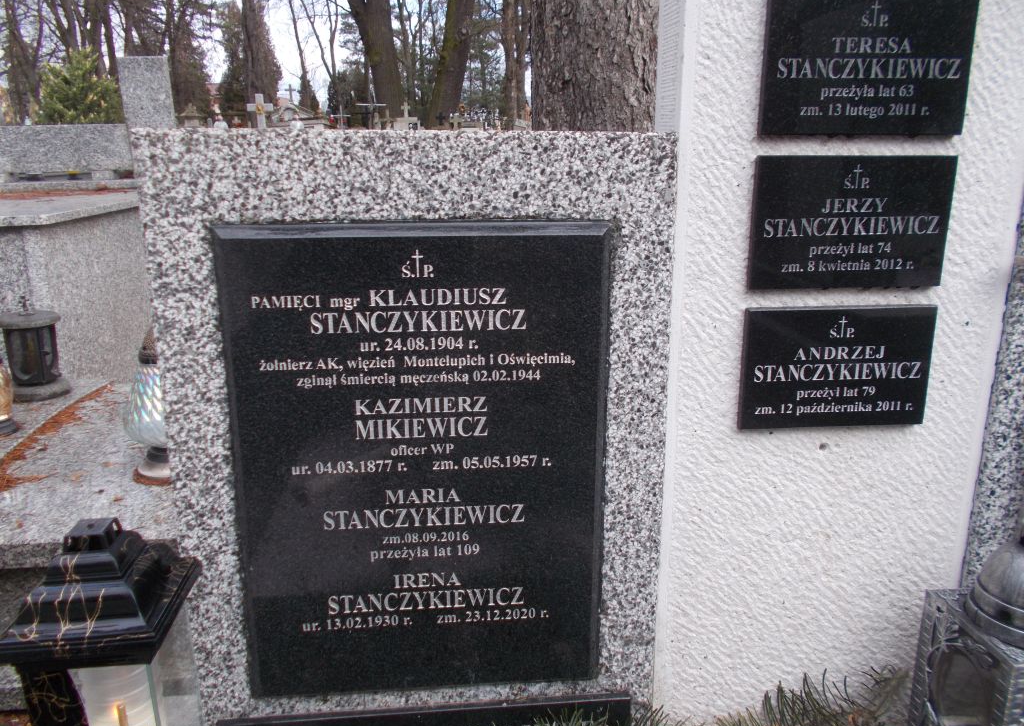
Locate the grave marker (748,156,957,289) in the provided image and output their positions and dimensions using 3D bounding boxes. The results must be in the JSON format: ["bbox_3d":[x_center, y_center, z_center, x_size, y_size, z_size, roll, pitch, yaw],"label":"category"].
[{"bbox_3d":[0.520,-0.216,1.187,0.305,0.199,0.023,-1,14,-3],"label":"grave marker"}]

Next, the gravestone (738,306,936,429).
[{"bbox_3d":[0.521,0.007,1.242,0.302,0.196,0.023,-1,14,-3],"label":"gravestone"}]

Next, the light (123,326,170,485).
[{"bbox_3d":[-0.701,0.075,1.526,0.149,0.308,0.149,-1,14,-3],"label":"light"}]

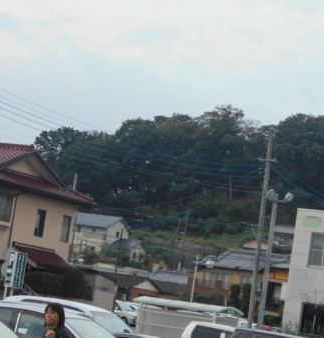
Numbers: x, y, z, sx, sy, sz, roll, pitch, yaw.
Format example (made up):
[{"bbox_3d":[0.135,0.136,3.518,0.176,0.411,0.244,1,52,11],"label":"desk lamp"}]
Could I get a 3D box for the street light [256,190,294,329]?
[{"bbox_3d":[4.406,4.329,59.692,1.200,6.805,0.500,7,-5,0],"label":"street light"}]

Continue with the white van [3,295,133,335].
[{"bbox_3d":[-1.699,3.727,32.378,4.500,1.520,1.720,4,-6,28],"label":"white van"}]

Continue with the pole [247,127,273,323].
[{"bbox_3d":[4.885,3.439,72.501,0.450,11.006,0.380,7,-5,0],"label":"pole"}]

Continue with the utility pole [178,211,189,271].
[{"bbox_3d":[2.202,10.047,159.502,0.500,11.000,0.400,7,-5,0],"label":"utility pole"}]

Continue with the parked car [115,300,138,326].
[{"bbox_3d":[-2.677,9.295,94.462,4.200,1.500,1.690,3,-7,38],"label":"parked car"}]

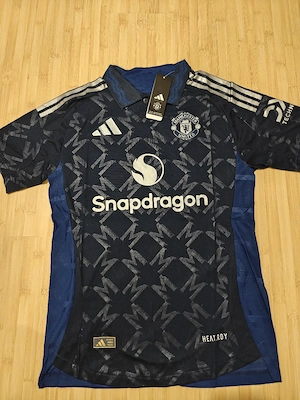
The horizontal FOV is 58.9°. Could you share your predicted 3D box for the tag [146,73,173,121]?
[{"bbox_3d":[0.024,-0.254,0.657,0.042,0.006,0.121,11,79,2],"label":"tag"}]

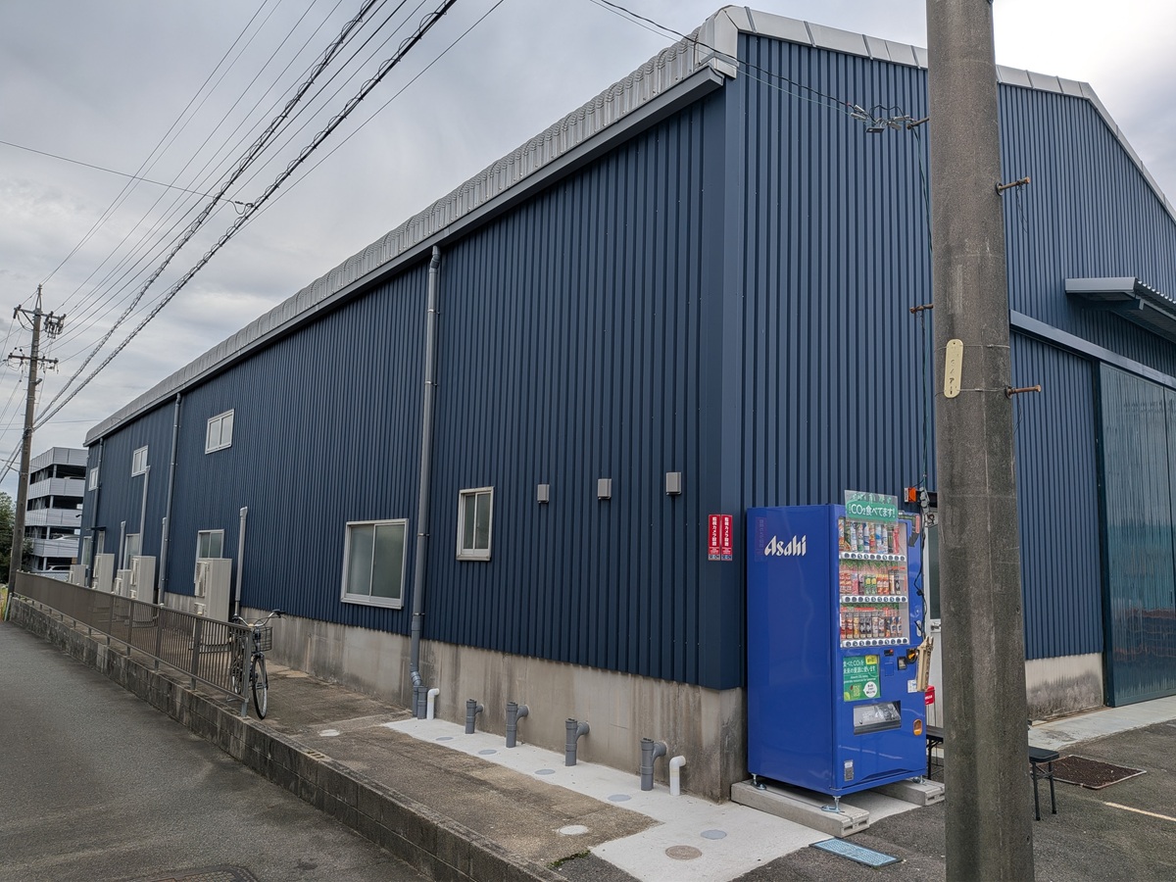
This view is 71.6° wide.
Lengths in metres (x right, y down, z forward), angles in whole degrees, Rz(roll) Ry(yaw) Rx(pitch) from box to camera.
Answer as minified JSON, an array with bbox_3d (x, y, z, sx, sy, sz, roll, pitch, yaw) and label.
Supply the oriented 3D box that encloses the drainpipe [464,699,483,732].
[{"bbox_3d":[-1.065,2.551,7.546,0.140,0.300,0.100,8,-10,-39],"label":"drainpipe"}]

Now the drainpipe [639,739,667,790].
[{"bbox_3d":[0.443,2.235,5.683,0.184,0.346,0.092,8,-11,-39],"label":"drainpipe"}]

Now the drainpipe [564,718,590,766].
[{"bbox_3d":[-0.098,2.346,6.347,0.180,0.340,0.100,8,-10,-39],"label":"drainpipe"}]

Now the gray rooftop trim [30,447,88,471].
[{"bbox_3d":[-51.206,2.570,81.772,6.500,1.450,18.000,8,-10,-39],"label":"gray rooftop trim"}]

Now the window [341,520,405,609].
[{"bbox_3d":[-2.539,1.448,9.656,0.090,0.980,1.660,8,-10,-39],"label":"window"}]

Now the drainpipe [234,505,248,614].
[{"bbox_3d":[-5.735,1.990,13.466,0.100,1.850,0.100,8,-10,-39],"label":"drainpipe"}]

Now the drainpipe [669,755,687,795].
[{"bbox_3d":[0.612,2.269,5.535,0.120,0.250,0.066,8,-10,-39],"label":"drainpipe"}]

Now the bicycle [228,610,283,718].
[{"bbox_3d":[-3.443,2.199,8.368,0.550,1.050,1.780,7,-10,-34],"label":"bicycle"}]

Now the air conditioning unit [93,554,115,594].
[{"bbox_3d":[-12.553,3.606,20.983,0.380,1.370,0.900,8,-10,-39],"label":"air conditioning unit"}]

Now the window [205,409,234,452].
[{"bbox_3d":[-6.915,-0.165,15.370,0.100,0.694,1.748,8,-11,-39],"label":"window"}]

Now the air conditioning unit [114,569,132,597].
[{"bbox_3d":[-10.424,3.395,18.451,0.330,0.980,0.870,8,-11,-39],"label":"air conditioning unit"}]

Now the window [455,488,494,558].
[{"bbox_3d":[-1.076,0.817,7.973,0.100,0.706,0.619,8,-11,-39],"label":"window"}]

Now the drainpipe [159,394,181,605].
[{"bbox_3d":[-9.024,1.403,17.574,0.160,4.950,0.110,8,-10,-39],"label":"drainpipe"}]

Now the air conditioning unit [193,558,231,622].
[{"bbox_3d":[-6.036,2.575,13.123,0.330,1.360,0.890,8,-11,-39],"label":"air conditioning unit"}]

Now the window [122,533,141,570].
[{"bbox_3d":[-11.423,2.829,20.388,0.100,1.000,1.650,8,-10,-39],"label":"window"}]

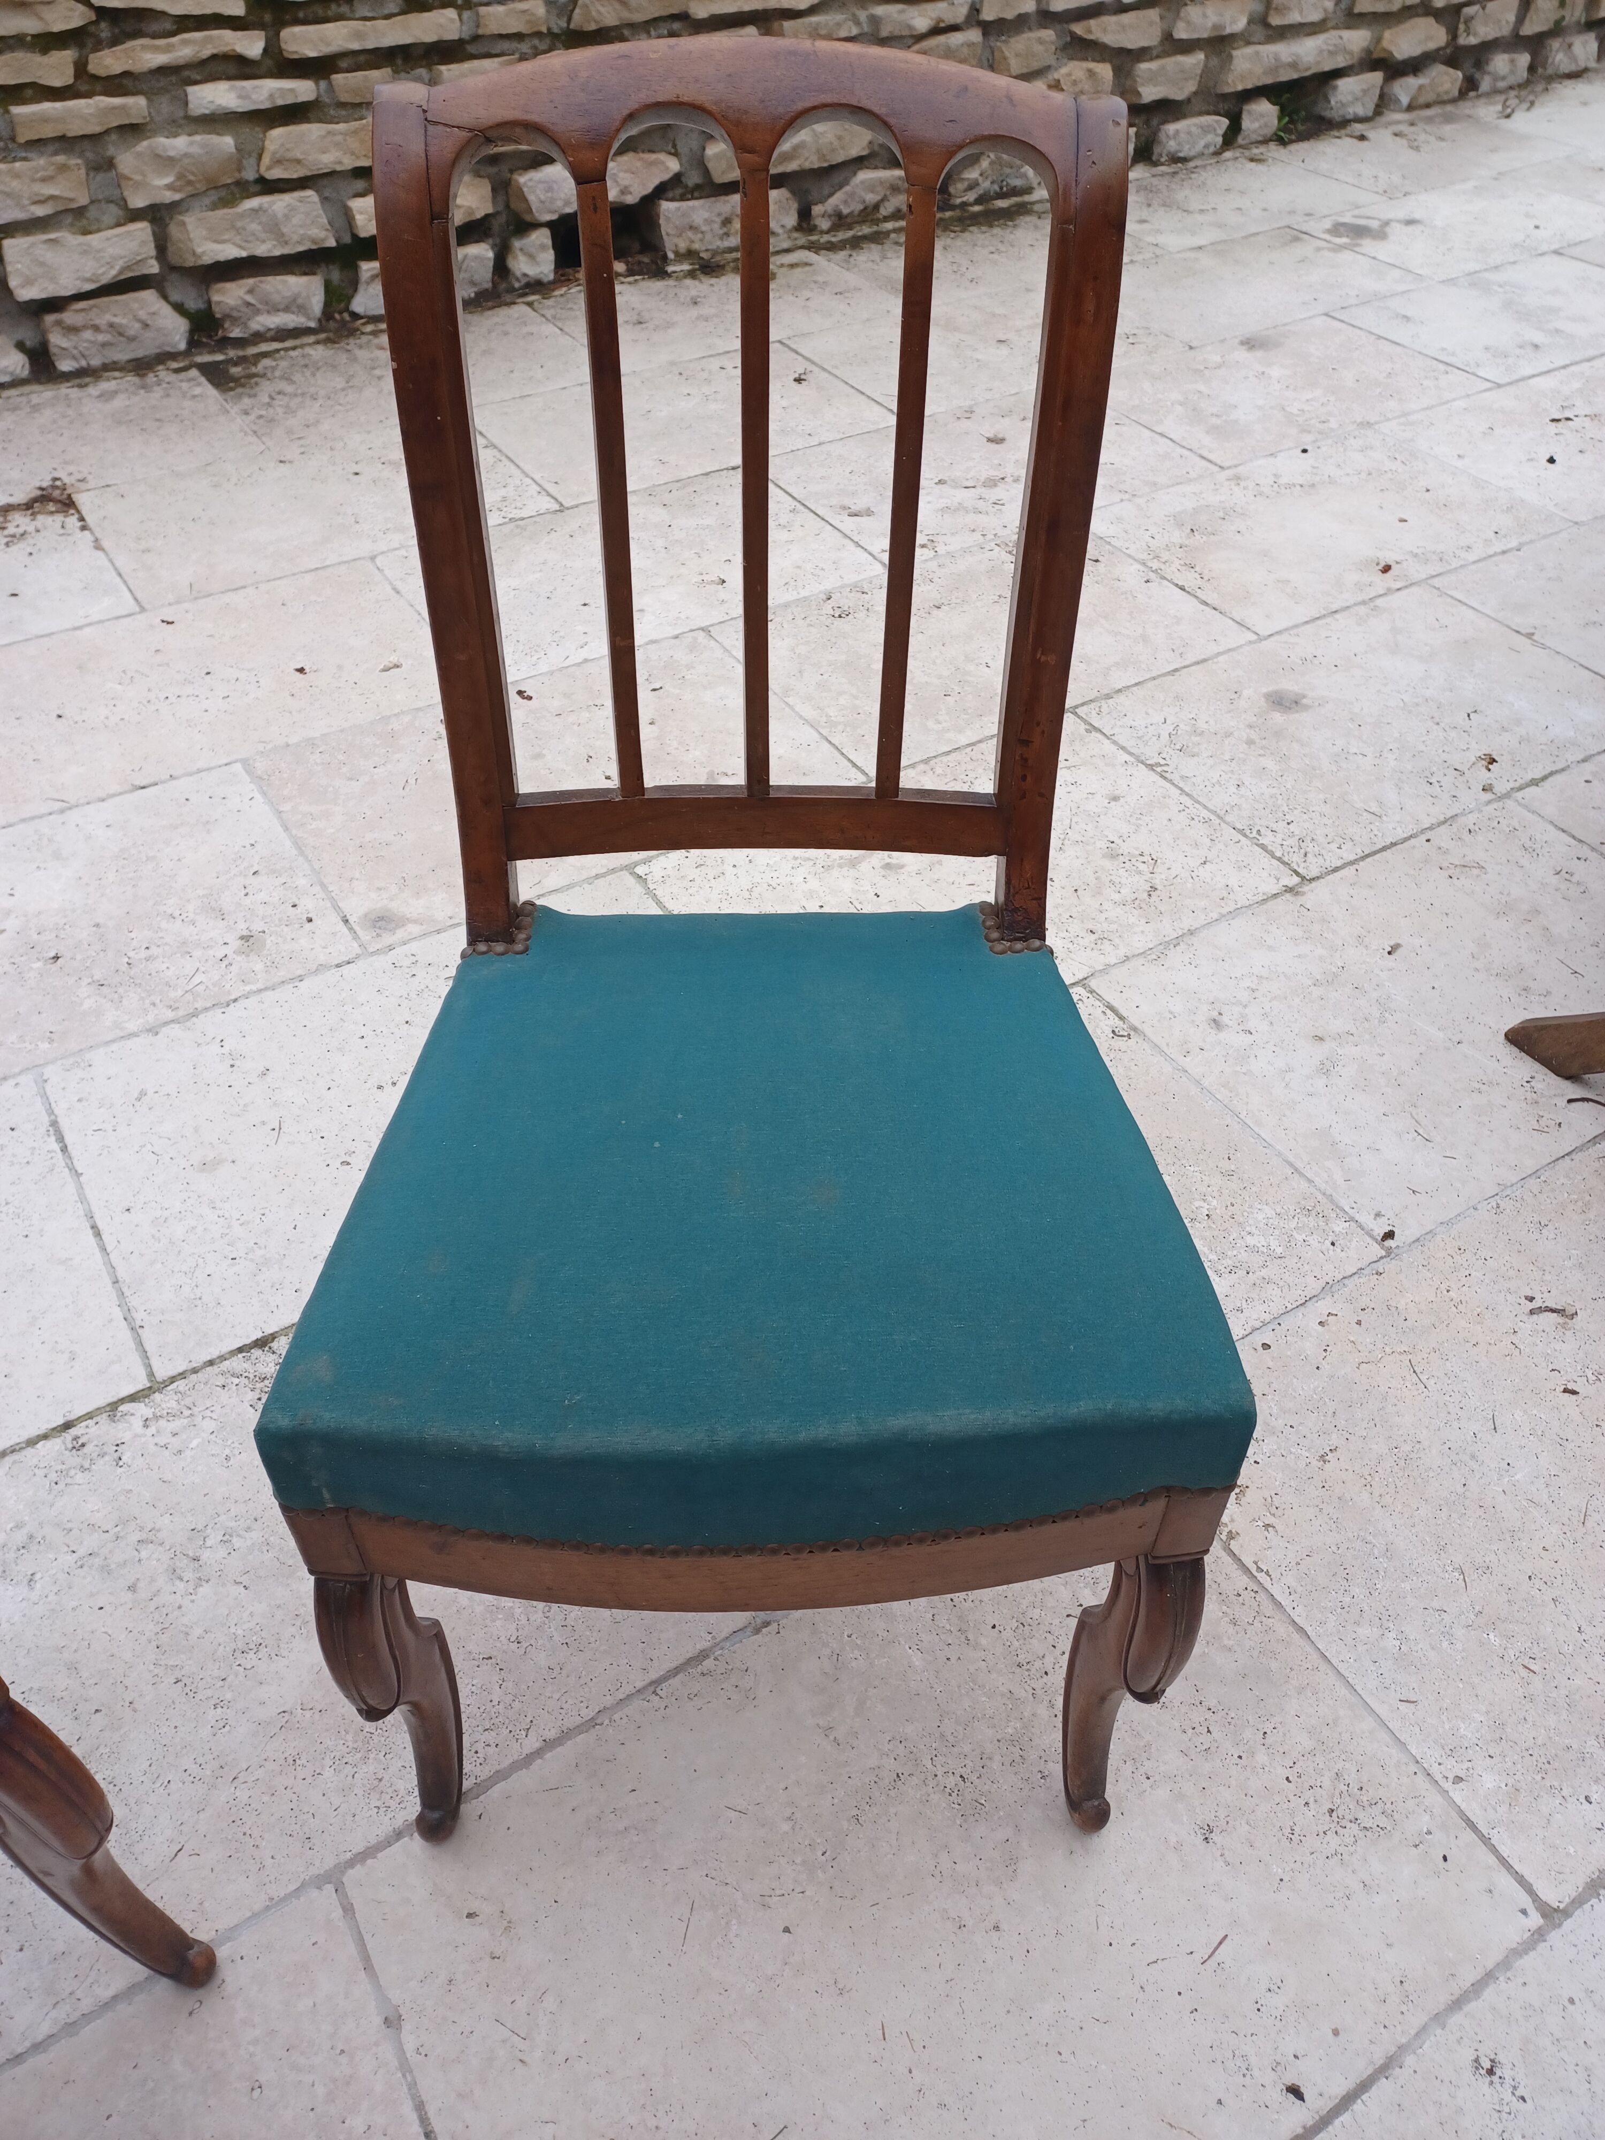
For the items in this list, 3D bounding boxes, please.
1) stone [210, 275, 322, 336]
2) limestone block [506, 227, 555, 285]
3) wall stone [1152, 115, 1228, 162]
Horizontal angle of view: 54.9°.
[{"bbox_3d":[-0.978,-1.401,2.806,0.198,0.095,0.120,-23,49,-22],"label":"stone"},{"bbox_3d":[-0.546,-1.580,2.988,0.099,0.090,0.100,-23,49,-22],"label":"limestone block"},{"bbox_3d":[0.856,-2.152,3.550,0.215,0.088,0.130,-23,49,-22],"label":"wall stone"}]

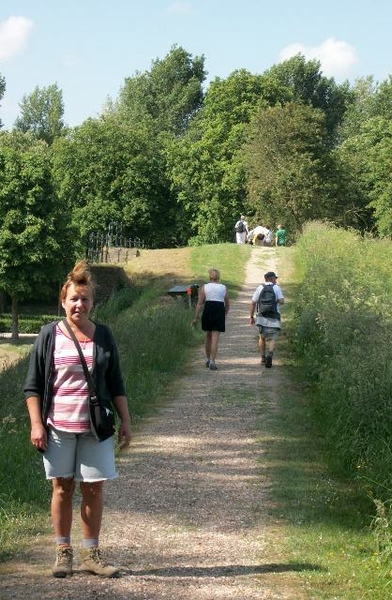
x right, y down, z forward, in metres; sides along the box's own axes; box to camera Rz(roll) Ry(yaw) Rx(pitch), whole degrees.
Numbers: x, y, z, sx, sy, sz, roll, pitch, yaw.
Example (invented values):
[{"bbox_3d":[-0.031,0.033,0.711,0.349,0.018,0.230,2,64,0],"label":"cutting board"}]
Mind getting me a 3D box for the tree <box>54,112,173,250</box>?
[{"bbox_3d":[-4.700,-5.600,95.000,7.200,10.000,7.000,0,1,0],"label":"tree"}]

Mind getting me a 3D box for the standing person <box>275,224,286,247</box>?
[{"bbox_3d":[3.700,-2.440,73.000,0.520,1.700,0.360,0,1,-10],"label":"standing person"}]

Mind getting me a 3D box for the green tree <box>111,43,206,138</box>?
[{"bbox_3d":[-2.800,-9.900,125.000,8.000,18.500,7.800,0,1,0],"label":"green tree"}]

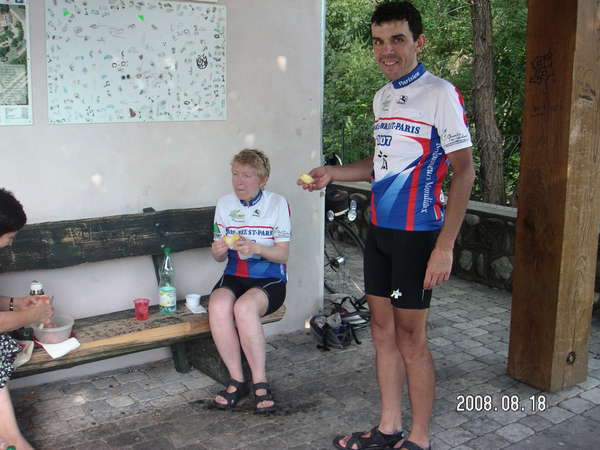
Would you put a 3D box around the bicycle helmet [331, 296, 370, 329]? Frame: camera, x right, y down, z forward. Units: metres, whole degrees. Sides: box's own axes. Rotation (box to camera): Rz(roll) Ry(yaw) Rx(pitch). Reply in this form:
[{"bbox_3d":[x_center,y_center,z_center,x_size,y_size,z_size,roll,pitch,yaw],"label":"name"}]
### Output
[{"bbox_3d":[0.355,0.527,4.130,0.280,0.170,0.210,-5,12,-25],"label":"bicycle helmet"}]

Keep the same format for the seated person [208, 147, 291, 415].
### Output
[{"bbox_3d":[-0.220,0.219,3.125,0.440,1.150,0.650,2,11,12],"label":"seated person"}]

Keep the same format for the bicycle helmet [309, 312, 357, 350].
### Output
[{"bbox_3d":[0.185,0.586,3.835,0.280,0.165,0.210,9,14,40],"label":"bicycle helmet"}]

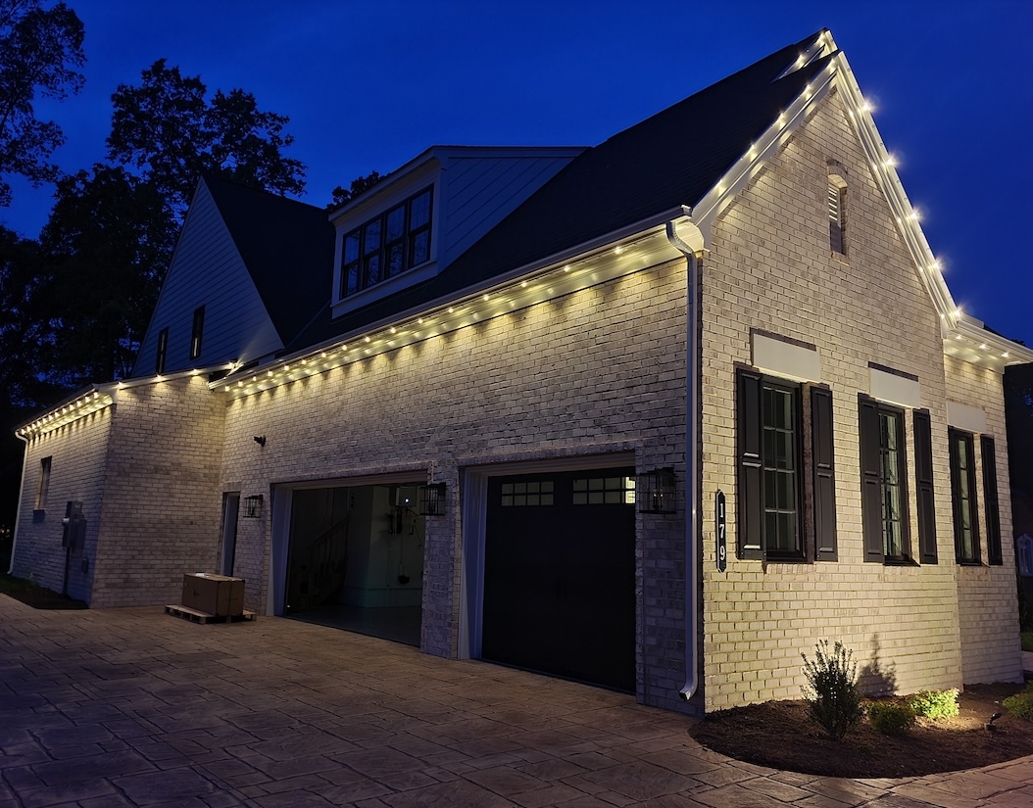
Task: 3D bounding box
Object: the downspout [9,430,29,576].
[{"bbox_3d":[-12.906,2.523,20.799,0.350,3.650,0.100,10,-12,-39],"label":"downspout"}]

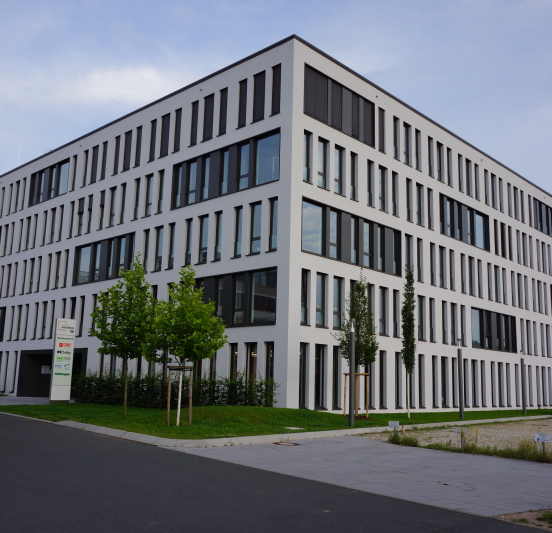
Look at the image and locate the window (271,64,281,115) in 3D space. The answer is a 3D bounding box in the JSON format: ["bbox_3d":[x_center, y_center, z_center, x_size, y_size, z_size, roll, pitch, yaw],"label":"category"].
[{"bbox_3d":[0.037,-9.167,31.169,0.641,2.806,0.150,-8,-15,42],"label":"window"}]

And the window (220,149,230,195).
[{"bbox_3d":[-2.799,-5.177,32.964,0.729,2.770,0.200,-9,-15,42],"label":"window"}]

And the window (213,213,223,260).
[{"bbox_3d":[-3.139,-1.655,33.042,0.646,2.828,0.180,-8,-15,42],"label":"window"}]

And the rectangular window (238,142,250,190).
[{"bbox_3d":[-1.665,-5.362,31.990,0.926,2.781,0.200,-8,-15,42],"label":"rectangular window"}]

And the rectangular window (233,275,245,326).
[{"bbox_3d":[-1.834,1.683,30.586,0.892,2.753,0.200,-8,-15,42],"label":"rectangular window"}]

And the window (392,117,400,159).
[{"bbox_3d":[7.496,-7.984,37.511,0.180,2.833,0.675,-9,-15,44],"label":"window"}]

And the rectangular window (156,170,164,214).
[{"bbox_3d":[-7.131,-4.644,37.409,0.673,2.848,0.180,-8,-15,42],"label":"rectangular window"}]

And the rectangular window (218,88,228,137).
[{"bbox_3d":[-2.942,-8.724,33.838,0.641,2.806,0.150,-8,-15,42],"label":"rectangular window"}]

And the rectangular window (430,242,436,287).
[{"bbox_3d":[9.937,-0.142,38.274,0.200,2.779,0.633,-9,-15,44],"label":"rectangular window"}]

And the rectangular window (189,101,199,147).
[{"bbox_3d":[-4.785,-8.423,35.643,0.646,2.704,0.200,-8,-14,42],"label":"rectangular window"}]

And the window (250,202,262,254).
[{"bbox_3d":[-1.026,-1.909,30.703,0.868,2.678,0.200,-8,-14,42],"label":"window"}]

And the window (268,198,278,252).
[{"bbox_3d":[-0.116,-2.064,29.782,0.651,2.770,0.200,-9,-15,42],"label":"window"}]

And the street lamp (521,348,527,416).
[{"bbox_3d":[16.596,7.764,40.258,0.230,4.336,0.230,-9,-15,44],"label":"street lamp"}]

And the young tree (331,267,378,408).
[{"bbox_3d":[3.871,3.598,28.845,2.100,7.088,2.100,1,-11,0],"label":"young tree"}]

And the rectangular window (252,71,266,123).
[{"bbox_3d":[-0.854,-8.999,32.104,0.868,2.684,0.200,-8,-14,42],"label":"rectangular window"}]

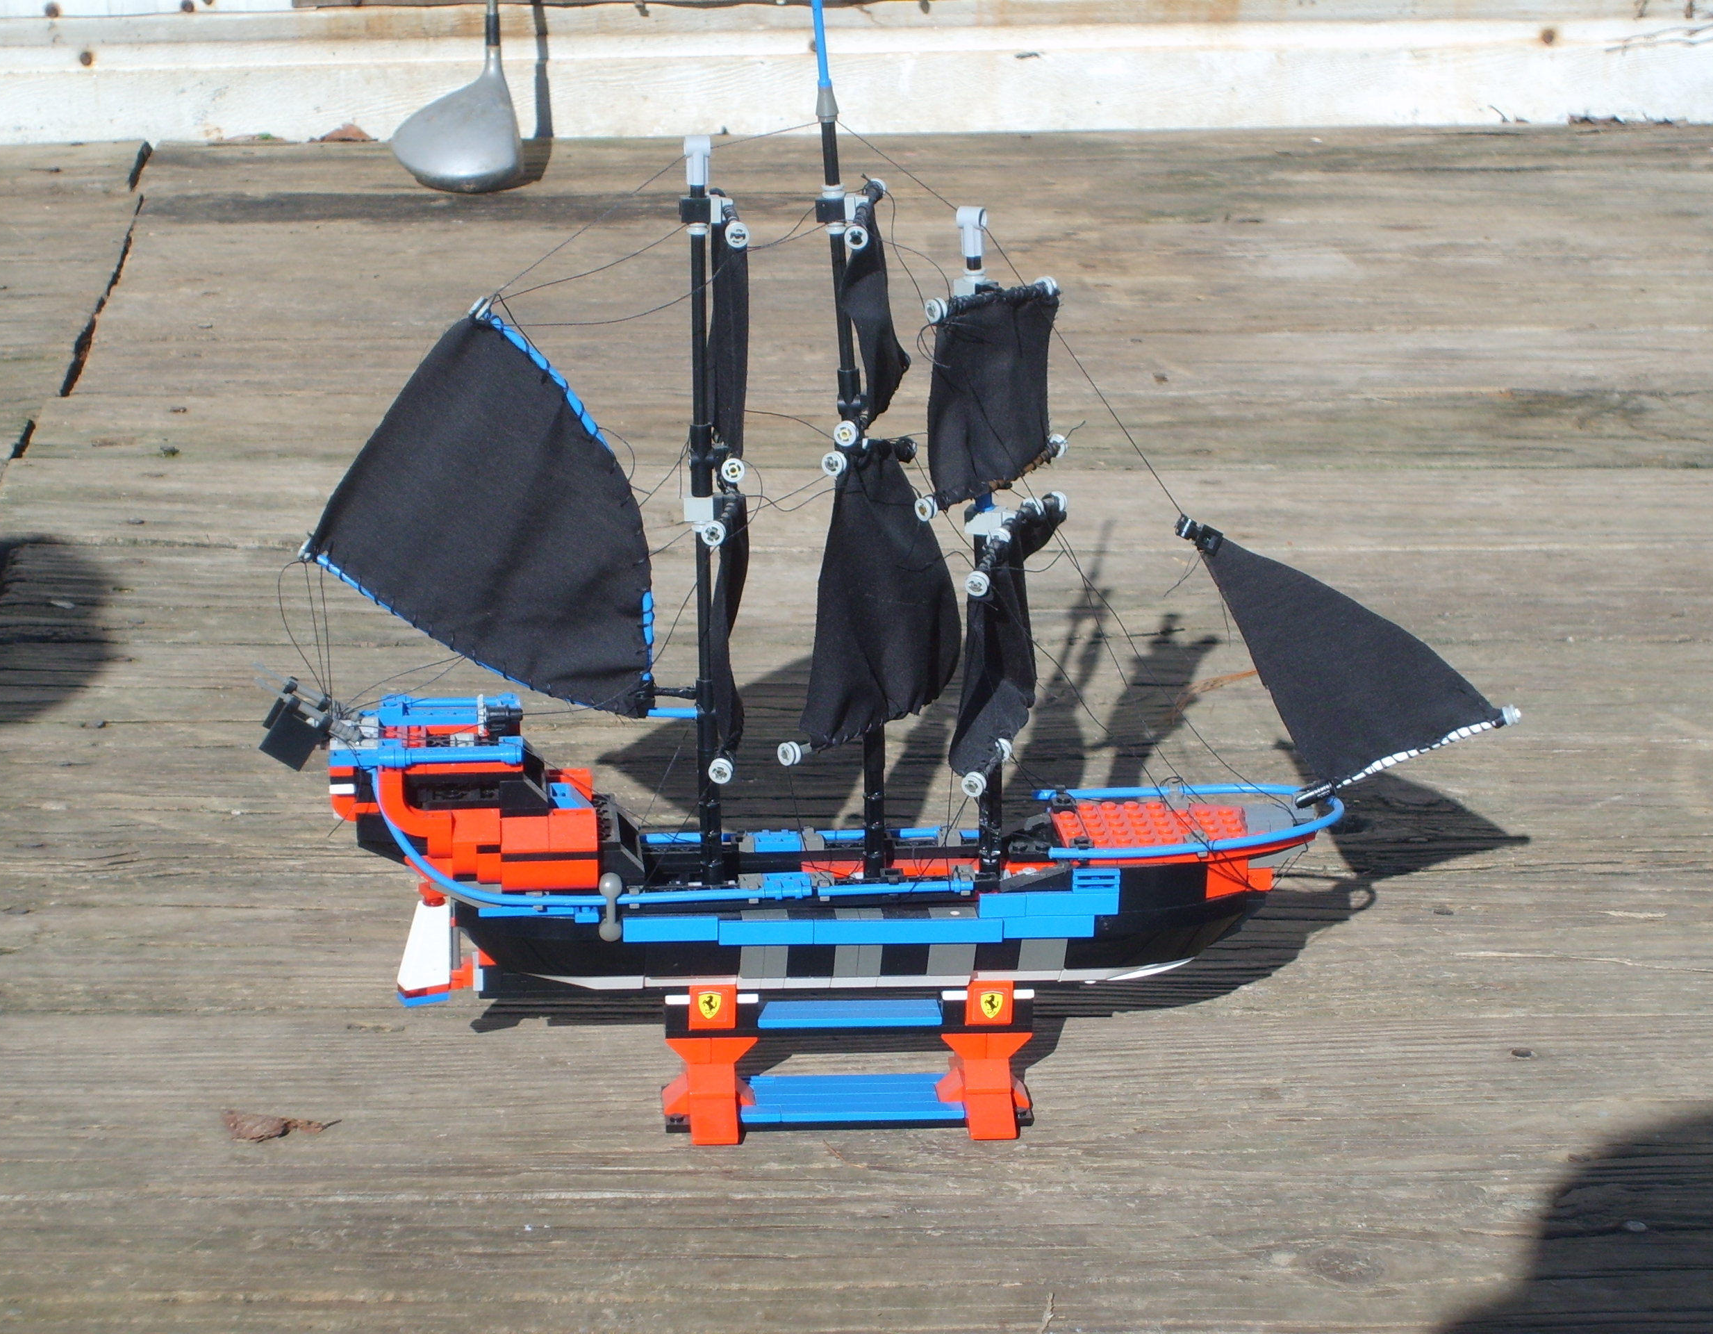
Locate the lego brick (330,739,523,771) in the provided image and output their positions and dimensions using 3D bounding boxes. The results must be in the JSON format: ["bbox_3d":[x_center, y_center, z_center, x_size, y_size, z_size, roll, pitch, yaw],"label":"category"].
[{"bbox_3d":[-0.143,0.029,1.383,0.065,0.007,0.013,0,19,-5],"label":"lego brick"}]

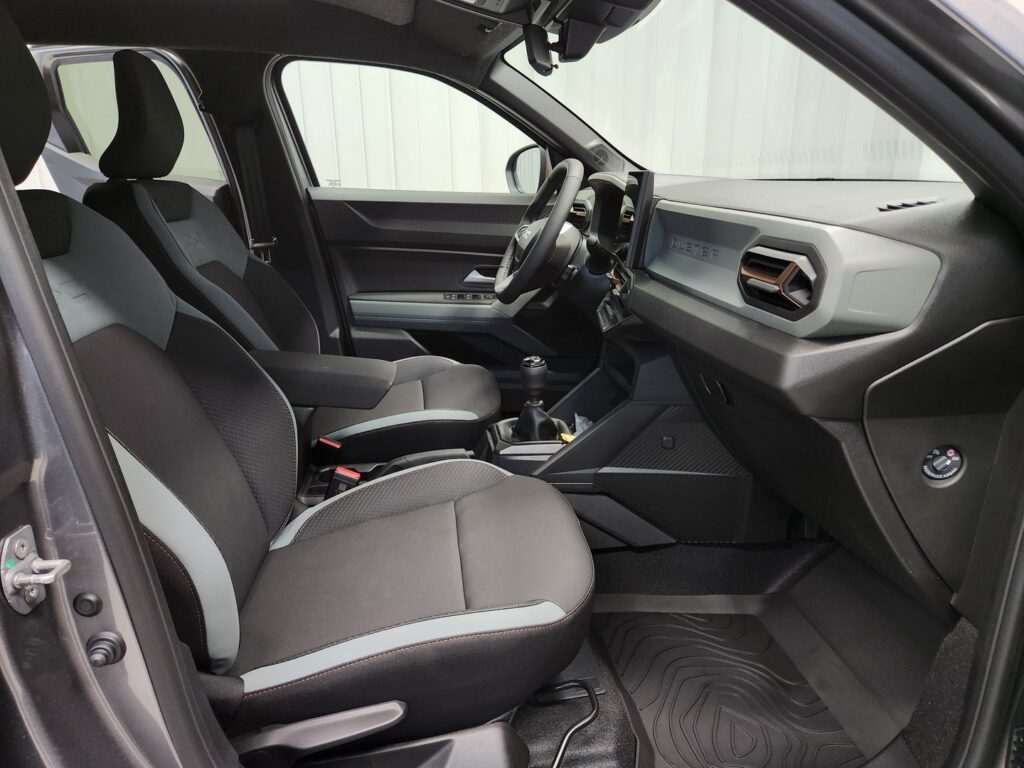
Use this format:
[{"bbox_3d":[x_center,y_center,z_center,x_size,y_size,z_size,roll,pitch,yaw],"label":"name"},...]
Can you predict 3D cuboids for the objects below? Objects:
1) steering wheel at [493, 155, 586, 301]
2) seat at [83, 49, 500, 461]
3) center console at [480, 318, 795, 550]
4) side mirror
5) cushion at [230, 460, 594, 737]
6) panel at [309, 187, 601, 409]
[{"bbox_3d":[0.063,-0.356,1.596,0.100,0.370,0.370,24,13,-16],"label":"steering wheel"},{"bbox_3d":[-0.456,-0.242,1.553,0.870,0.940,0.510,-3,19,-8],"label":"seat"},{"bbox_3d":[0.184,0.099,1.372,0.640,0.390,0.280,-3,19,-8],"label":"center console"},{"bbox_3d":[0.067,-0.656,2.104,0.110,0.165,0.200,-7,20,-19],"label":"side mirror"},{"bbox_3d":[-0.134,0.281,0.998,0.510,0.180,0.490,-3,19,-8],"label":"cushion"},{"bbox_3d":[-0.127,-0.269,1.974,0.900,0.570,0.140,-3,19,-8],"label":"panel"}]

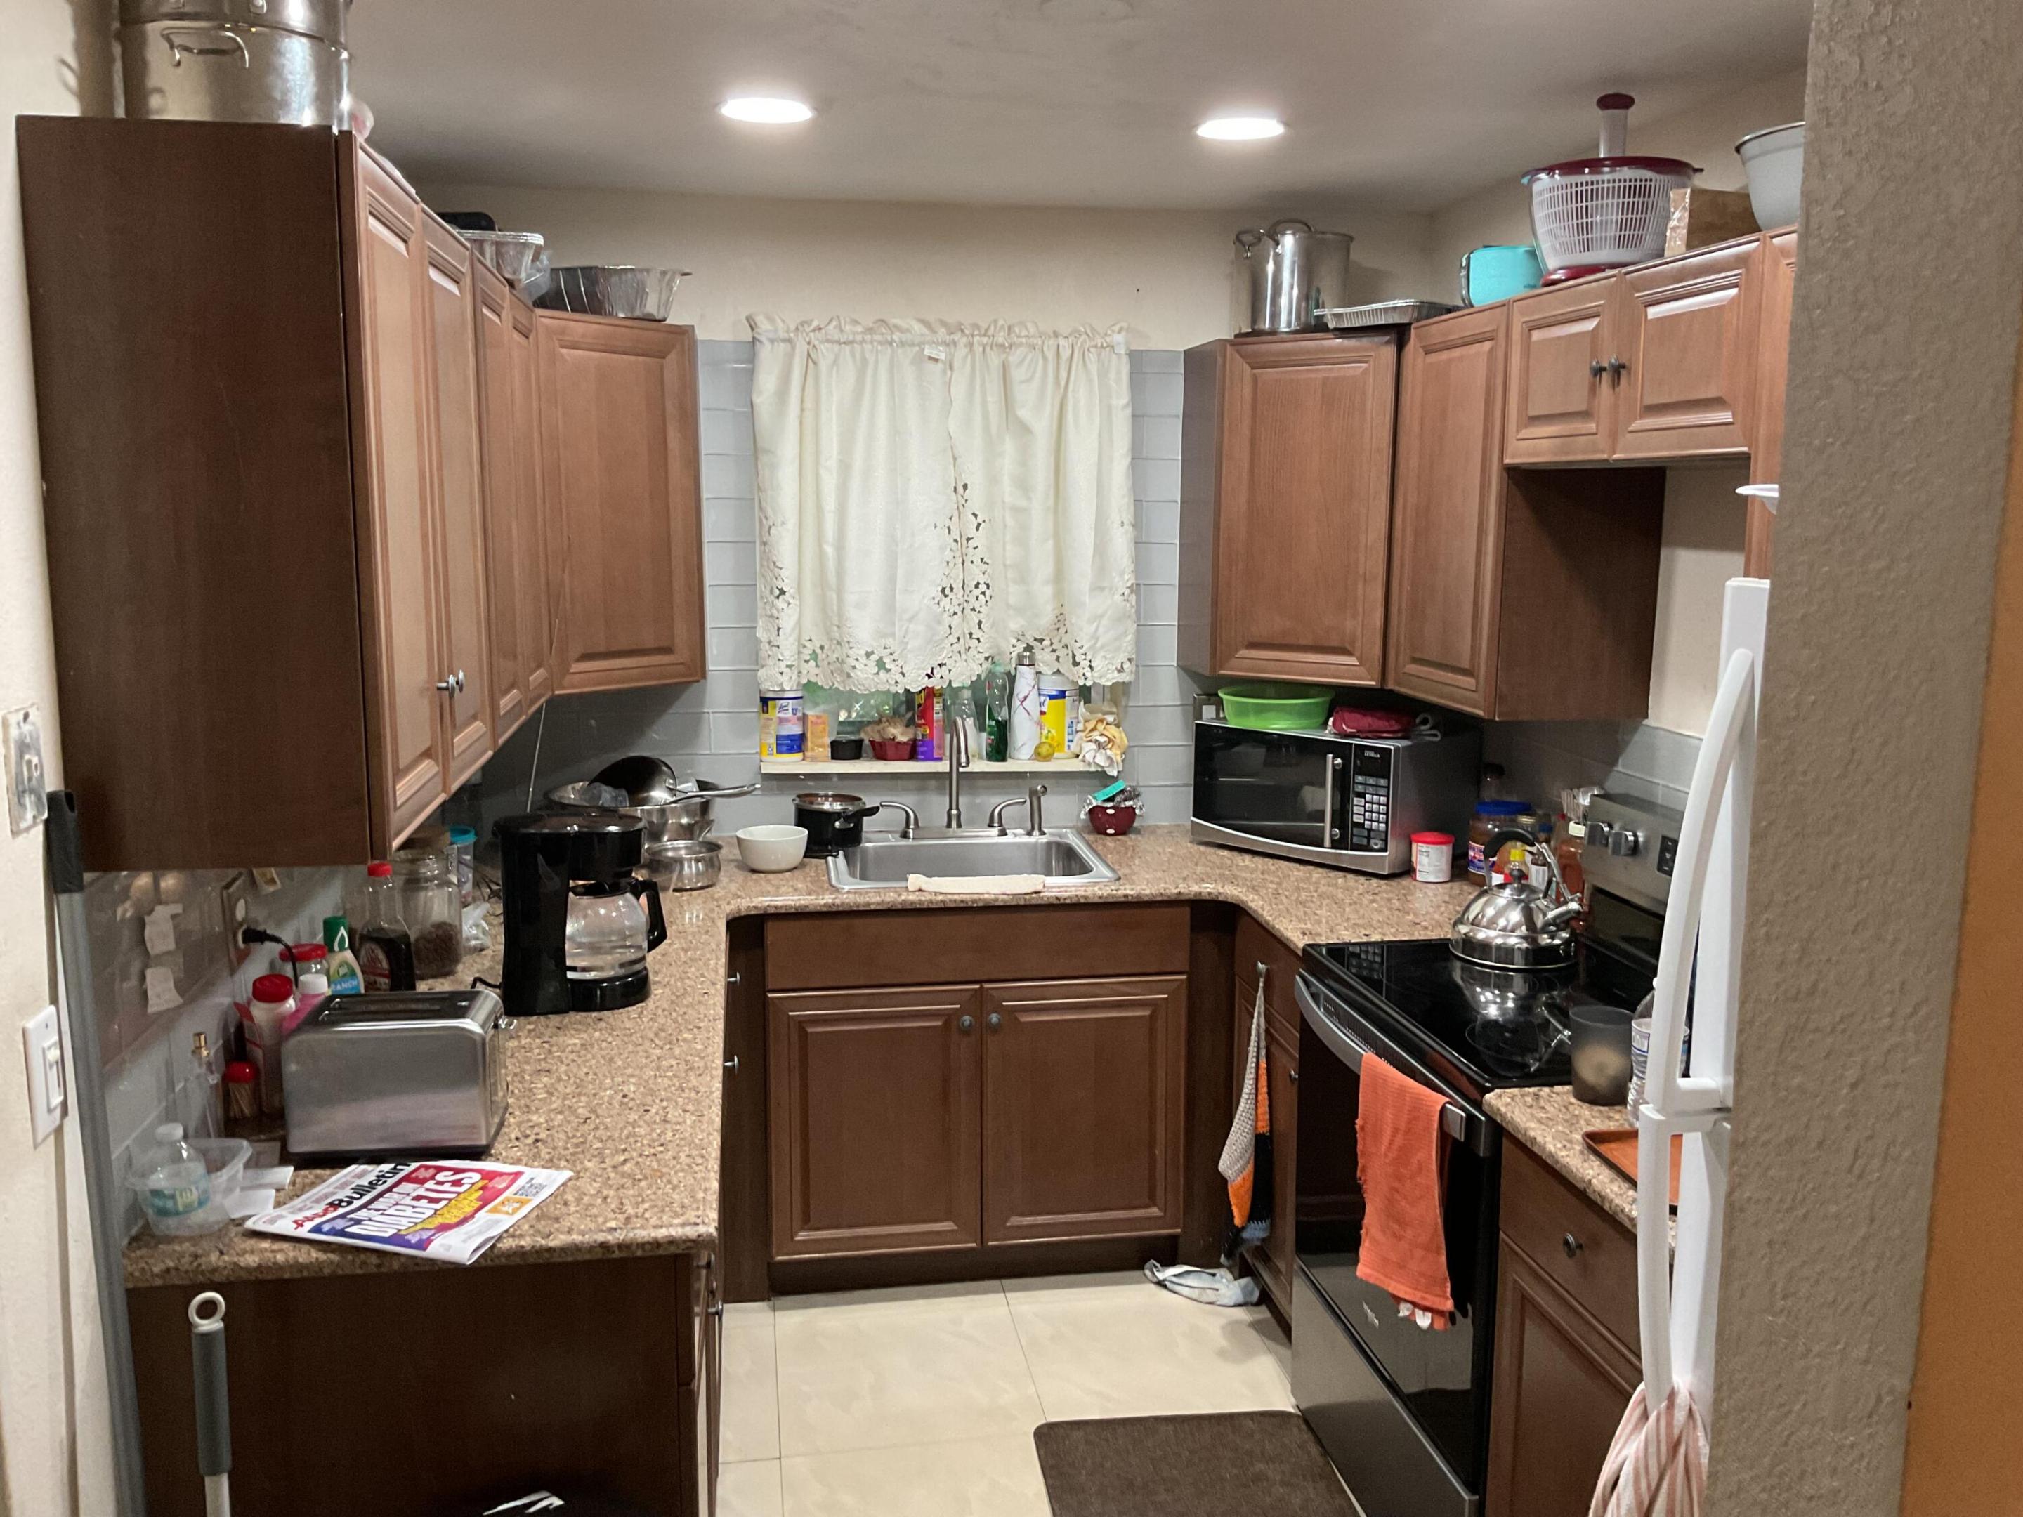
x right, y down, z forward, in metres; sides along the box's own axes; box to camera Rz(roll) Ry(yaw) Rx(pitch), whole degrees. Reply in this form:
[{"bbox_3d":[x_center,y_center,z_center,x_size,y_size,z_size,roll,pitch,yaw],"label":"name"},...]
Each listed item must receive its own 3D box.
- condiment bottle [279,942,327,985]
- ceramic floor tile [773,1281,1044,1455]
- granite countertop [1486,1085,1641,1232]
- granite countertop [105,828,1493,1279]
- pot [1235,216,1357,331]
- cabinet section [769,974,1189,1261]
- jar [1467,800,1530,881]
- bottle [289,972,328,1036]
[{"bbox_3d":[-1.030,0.363,2.482,0.066,0.180,0.066,-4,10,-23],"label":"condiment bottle"},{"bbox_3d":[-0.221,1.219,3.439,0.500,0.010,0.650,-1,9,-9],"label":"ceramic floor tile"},{"bbox_3d":[1.028,0.529,2.145,0.650,0.035,0.600,-1,9,-9],"label":"granite countertop"},{"bbox_3d":[0.015,0.367,3.065,2.325,0.034,2.235,-1,9,-9],"label":"granite countertop"},{"bbox_3d":[0.649,-1.097,3.953,0.270,0.265,0.330,8,12,41],"label":"pot"},{"bbox_3d":[-0.111,0.731,3.952,0.905,0.603,0.580,-1,9,-9],"label":"cabinet section"},{"bbox_3d":[1.038,0.186,3.616,0.125,0.178,0.125,0,9,0],"label":"jar"},{"bbox_3d":[-0.932,0.375,2.289,0.072,0.170,0.065,-1,9,-9],"label":"bottle"}]

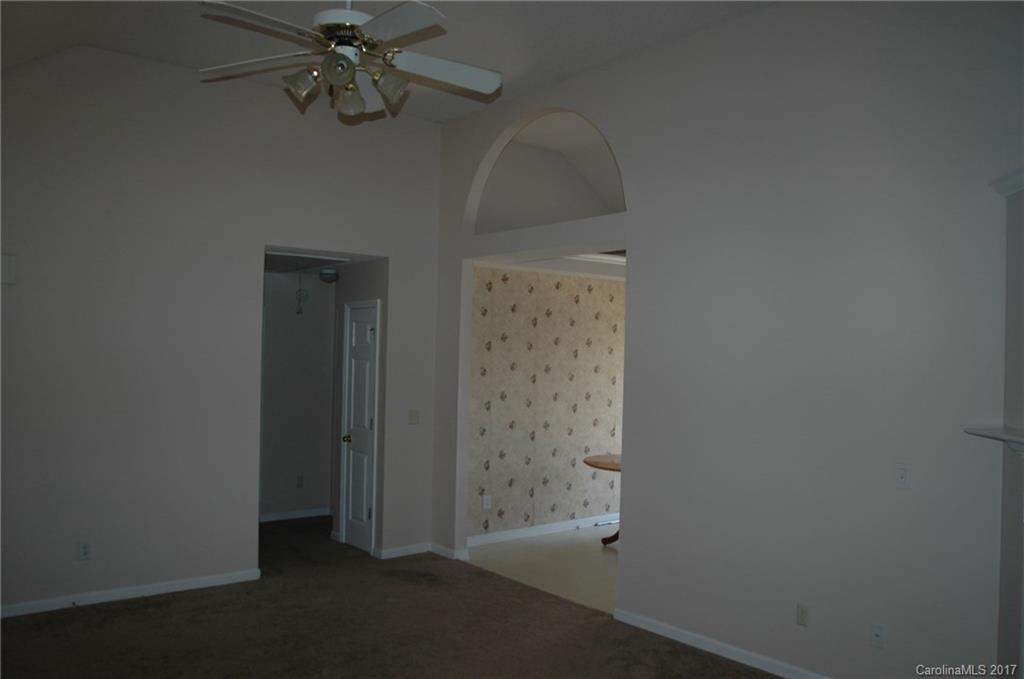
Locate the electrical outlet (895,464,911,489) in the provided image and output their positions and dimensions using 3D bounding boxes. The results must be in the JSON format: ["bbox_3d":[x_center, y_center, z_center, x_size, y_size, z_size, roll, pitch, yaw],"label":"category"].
[{"bbox_3d":[1.817,0.637,3.564,0.010,0.116,0.072,3,-2,-41],"label":"electrical outlet"}]

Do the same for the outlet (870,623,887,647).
[{"bbox_3d":[1.734,1.401,3.626,0.010,0.116,0.072,3,-2,-41],"label":"outlet"}]

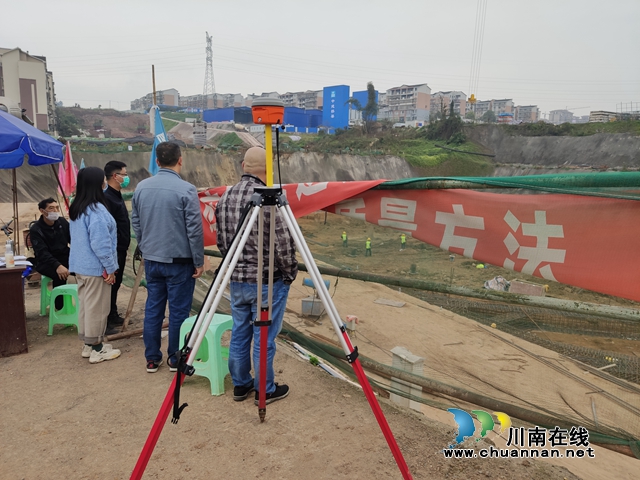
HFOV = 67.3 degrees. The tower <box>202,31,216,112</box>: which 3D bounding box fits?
[{"bbox_3d":[-61.253,-92.035,267.308,8.000,45.500,9.500,2,6,10],"label":"tower"}]

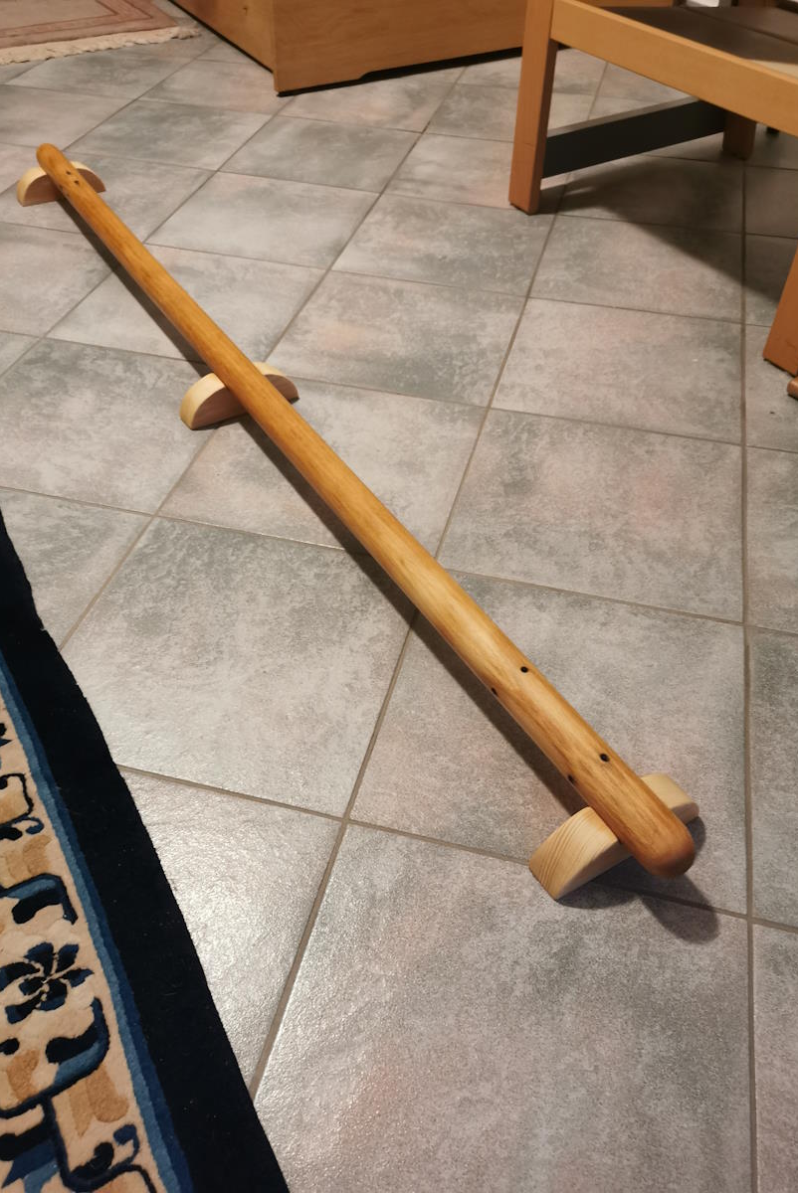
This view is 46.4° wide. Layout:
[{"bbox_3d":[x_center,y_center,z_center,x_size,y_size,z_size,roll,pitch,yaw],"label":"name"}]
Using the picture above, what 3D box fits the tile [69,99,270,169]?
[{"bbox_3d":[-0.439,-0.900,1.820,0.304,0.010,0.304,11,46,10],"label":"tile"}]

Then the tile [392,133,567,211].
[{"bbox_3d":[0.167,-0.830,1.820,0.320,0.010,0.320,11,46,10],"label":"tile"}]

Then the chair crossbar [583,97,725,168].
[{"bbox_3d":[0.428,-0.829,1.662,0.453,0.068,0.028,-23,50,-22],"label":"chair crossbar"}]

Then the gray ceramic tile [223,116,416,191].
[{"bbox_3d":[-0.141,-0.842,1.769,0.304,0.010,0.304,11,46,10],"label":"gray ceramic tile"}]

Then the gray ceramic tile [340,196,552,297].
[{"bbox_3d":[0.086,-0.610,1.595,0.320,0.010,0.320,11,46,10],"label":"gray ceramic tile"}]

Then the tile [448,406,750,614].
[{"bbox_3d":[0.237,-0.108,1.092,0.320,0.010,0.320,11,46,10],"label":"tile"}]

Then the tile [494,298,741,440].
[{"bbox_3d":[0.319,-0.328,1.317,0.320,0.010,0.320,11,46,10],"label":"tile"}]

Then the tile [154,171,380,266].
[{"bbox_3d":[-0.229,-0.671,1.649,0.320,0.010,0.320,11,46,10],"label":"tile"}]

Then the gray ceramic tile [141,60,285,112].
[{"bbox_3d":[-0.362,-1.109,2.031,0.304,0.010,0.304,11,46,10],"label":"gray ceramic tile"}]

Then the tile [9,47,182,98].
[{"bbox_3d":[-0.660,-1.166,2.083,0.304,0.010,0.304,11,46,10],"label":"tile"}]

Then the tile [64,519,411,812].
[{"bbox_3d":[-0.150,0.049,0.875,0.304,0.010,0.304,11,46,10],"label":"tile"}]

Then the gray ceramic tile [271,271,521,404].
[{"bbox_3d":[0.004,-0.389,1.371,0.320,0.010,0.320,11,46,10],"label":"gray ceramic tile"}]

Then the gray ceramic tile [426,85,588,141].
[{"bbox_3d":[0.234,-0.993,1.927,0.304,0.010,0.304,11,46,10],"label":"gray ceramic tile"}]

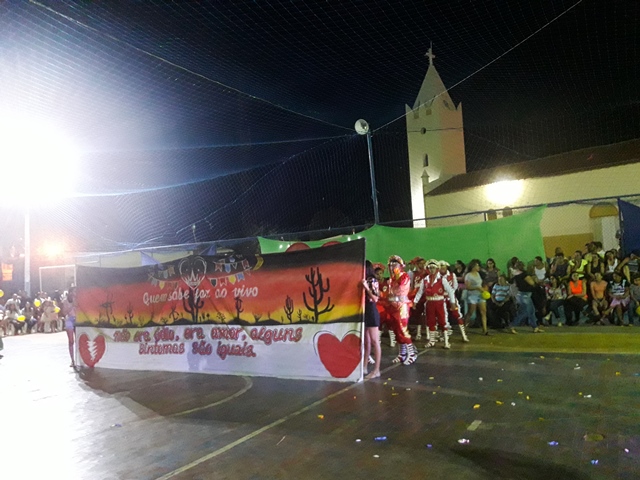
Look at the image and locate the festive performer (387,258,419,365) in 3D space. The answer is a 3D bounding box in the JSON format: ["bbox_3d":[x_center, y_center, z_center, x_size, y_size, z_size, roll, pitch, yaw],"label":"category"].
[{"bbox_3d":[1.356,1.165,8.701,0.470,1.730,0.500,0,-6,-35],"label":"festive performer"}]

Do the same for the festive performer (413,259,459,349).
[{"bbox_3d":[2.264,1.251,10.238,0.820,1.710,0.420,-4,-5,12],"label":"festive performer"}]

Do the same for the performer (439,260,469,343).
[{"bbox_3d":[2.811,1.295,11.016,0.620,1.690,0.450,-4,-5,17],"label":"performer"}]

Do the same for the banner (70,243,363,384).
[{"bbox_3d":[-2.057,1.217,8.578,5.960,1.960,0.100,-5,-5,28],"label":"banner"}]

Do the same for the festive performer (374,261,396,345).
[{"bbox_3d":[1.333,1.367,10.953,0.520,1.690,0.420,-3,-5,6],"label":"festive performer"}]

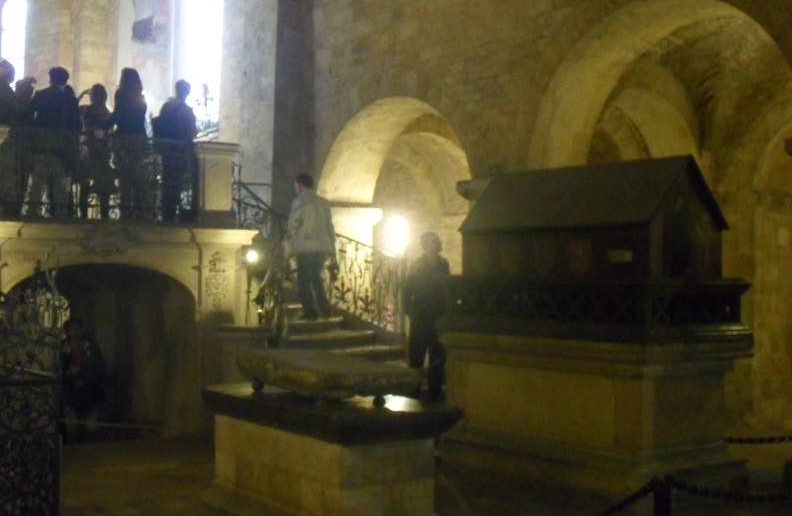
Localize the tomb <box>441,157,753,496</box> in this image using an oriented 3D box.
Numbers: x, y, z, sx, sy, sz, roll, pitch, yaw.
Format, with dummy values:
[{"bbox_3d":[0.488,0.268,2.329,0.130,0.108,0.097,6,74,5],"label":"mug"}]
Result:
[{"bbox_3d":[1.731,0.572,10.433,1.227,2.770,2.731,1,-1,-36],"label":"tomb"}]

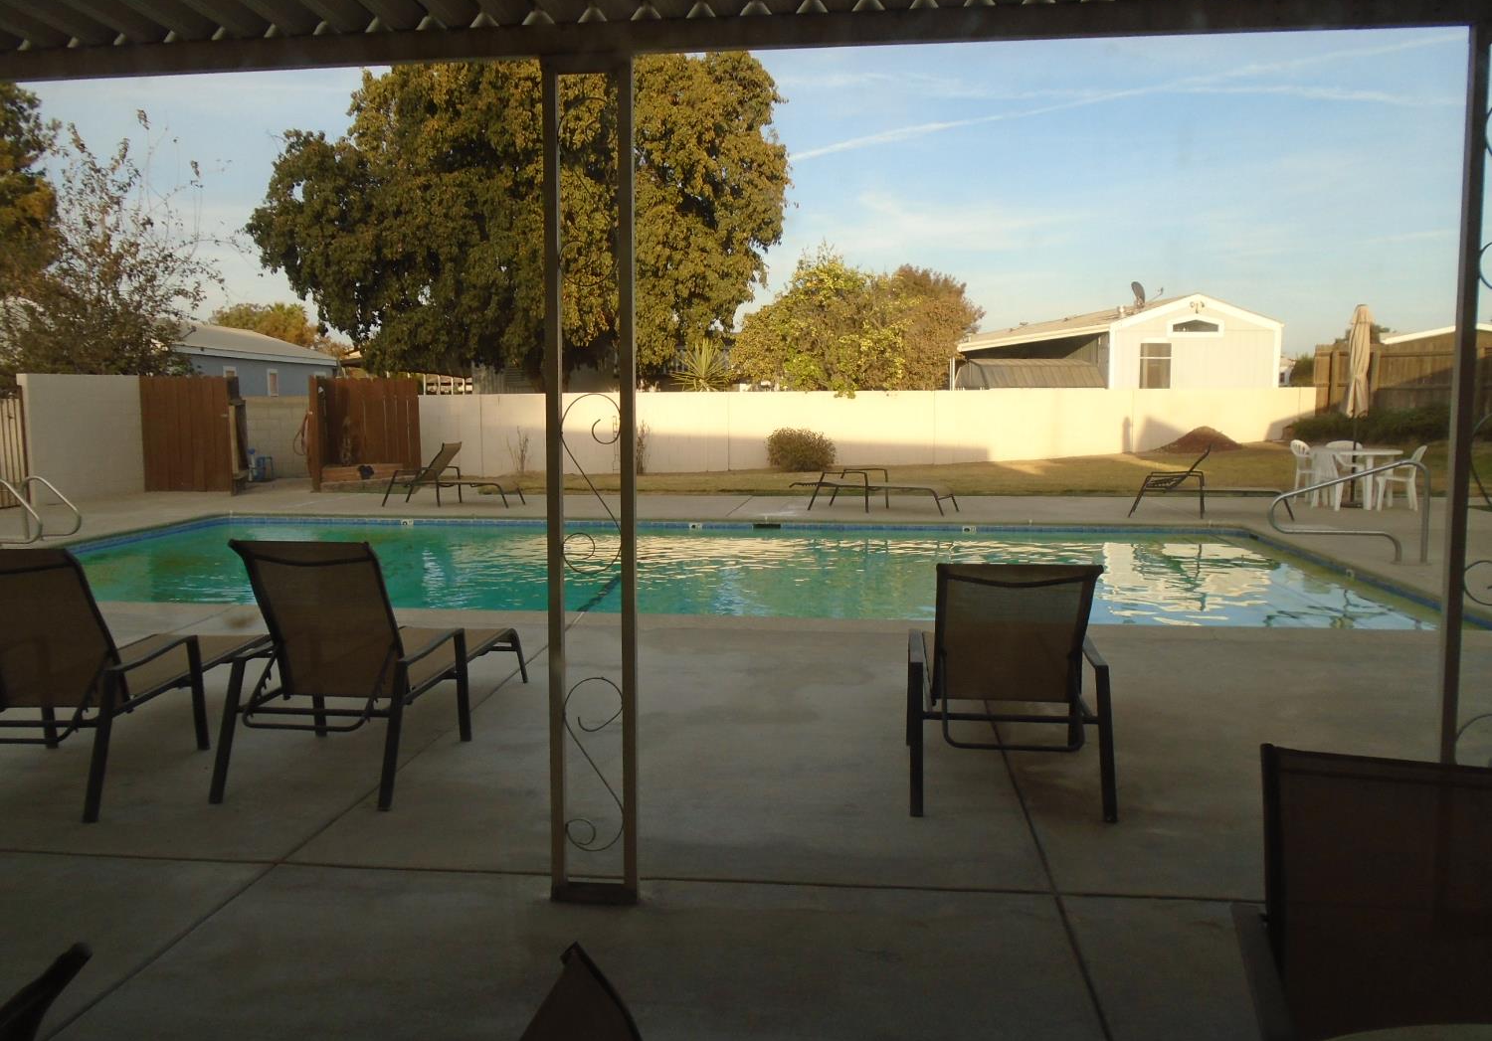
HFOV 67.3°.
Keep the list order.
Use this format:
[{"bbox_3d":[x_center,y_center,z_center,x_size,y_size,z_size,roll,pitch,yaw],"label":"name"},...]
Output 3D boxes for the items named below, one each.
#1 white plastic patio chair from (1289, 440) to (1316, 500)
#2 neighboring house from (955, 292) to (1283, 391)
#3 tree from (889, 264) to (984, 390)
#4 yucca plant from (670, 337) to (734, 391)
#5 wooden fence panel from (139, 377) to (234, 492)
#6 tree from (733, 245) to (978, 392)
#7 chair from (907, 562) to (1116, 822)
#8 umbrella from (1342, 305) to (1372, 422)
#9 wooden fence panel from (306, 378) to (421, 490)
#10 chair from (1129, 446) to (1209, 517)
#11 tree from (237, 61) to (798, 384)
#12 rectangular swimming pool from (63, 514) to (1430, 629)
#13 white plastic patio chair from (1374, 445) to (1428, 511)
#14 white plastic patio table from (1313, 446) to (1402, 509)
[{"bbox_3d":[7.448,-0.659,14.669,0.560,0.850,0.560,5,8,39],"label":"white plastic patio chair"},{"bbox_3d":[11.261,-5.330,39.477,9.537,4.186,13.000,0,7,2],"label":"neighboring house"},{"bbox_3d":[4.129,-3.473,24.770,2.400,4.250,2.400,1,6,9],"label":"tree"},{"bbox_3d":[-0.913,-2.592,23.649,1.350,2.533,1.350,0,7,0],"label":"yucca plant"},{"bbox_3d":[-8.008,-1.222,15.979,1.393,1.652,0.080,1,7,6],"label":"wooden fence panel"},{"bbox_3d":[2.261,-3.427,23.265,5.100,4.500,4.400,0,6,5],"label":"tree"},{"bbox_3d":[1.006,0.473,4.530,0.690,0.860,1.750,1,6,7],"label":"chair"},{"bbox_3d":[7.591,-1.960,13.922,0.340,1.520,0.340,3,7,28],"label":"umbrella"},{"bbox_3d":[-5.693,-1.292,16.662,1.638,1.618,0.120,1,7,6],"label":"wooden fence panel"},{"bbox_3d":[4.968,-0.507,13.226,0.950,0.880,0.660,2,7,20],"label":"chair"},{"bbox_3d":[-5.377,-6.422,26.454,12.400,9.800,10.500,-1,6,-11],"label":"tree"},{"bbox_3d":[-0.761,1.038,10.132,11.463,1.500,5.352,1,7,6],"label":"rectangular swimming pool"},{"bbox_3d":[7.827,-0.525,13.407,0.550,0.790,0.560,2,7,19],"label":"white plastic patio chair"},{"bbox_3d":[7.467,-0.523,13.699,1.060,0.720,1.060,2,7,17],"label":"white plastic patio table"}]

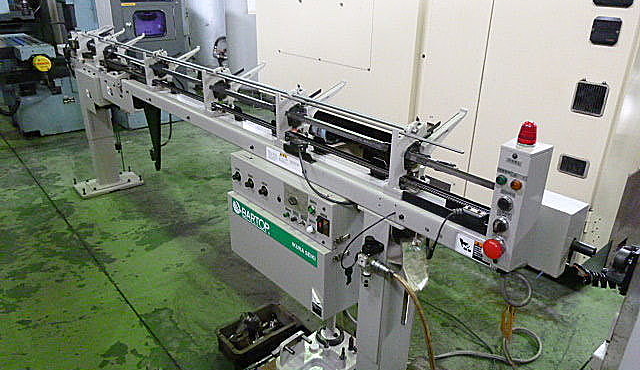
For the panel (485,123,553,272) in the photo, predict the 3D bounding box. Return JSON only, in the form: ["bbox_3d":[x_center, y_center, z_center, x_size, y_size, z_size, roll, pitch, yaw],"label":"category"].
[{"bbox_3d":[0.386,0.025,0.911,0.123,0.291,0.060,-16,28,-36],"label":"panel"}]

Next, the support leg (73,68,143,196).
[{"bbox_3d":[-1.683,-0.418,3.548,0.460,0.905,0.312,-16,28,-36],"label":"support leg"}]

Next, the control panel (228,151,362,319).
[{"bbox_3d":[-0.087,0.125,1.505,0.190,0.352,0.554,-16,28,-36],"label":"control panel"}]

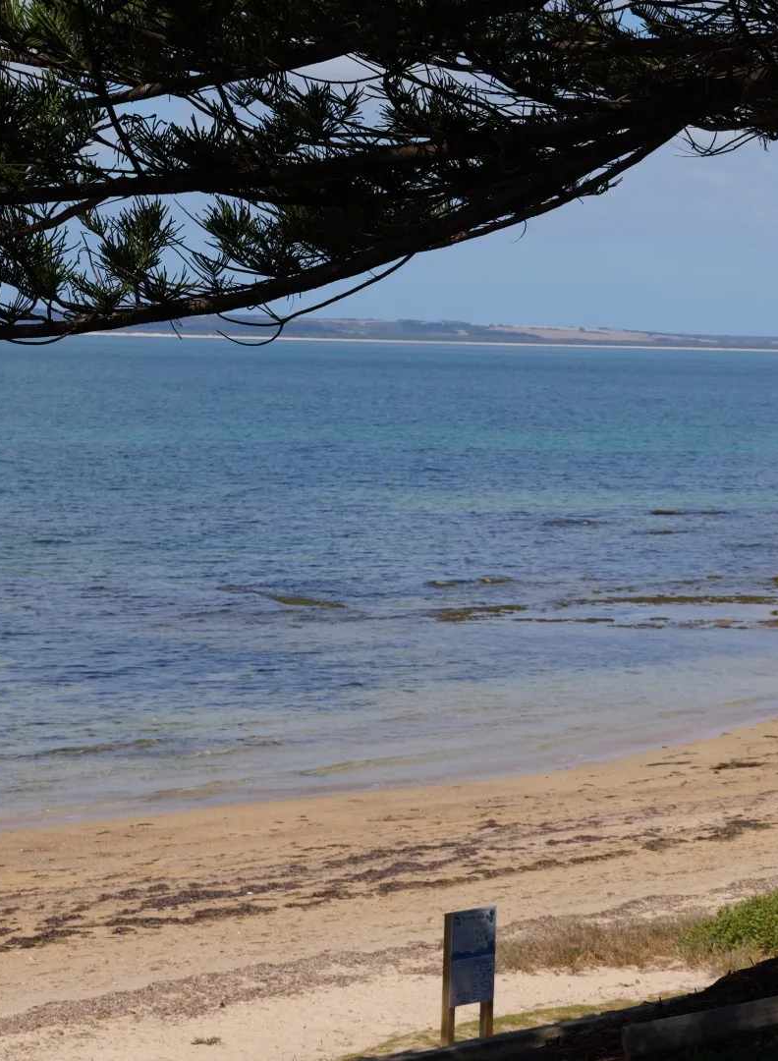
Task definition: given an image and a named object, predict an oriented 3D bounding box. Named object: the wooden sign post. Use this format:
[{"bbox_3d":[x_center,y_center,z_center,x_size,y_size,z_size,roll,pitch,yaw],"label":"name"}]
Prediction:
[{"bbox_3d":[0.800,4.489,30.961,0.620,1.380,0.110,-2,5,-42],"label":"wooden sign post"}]

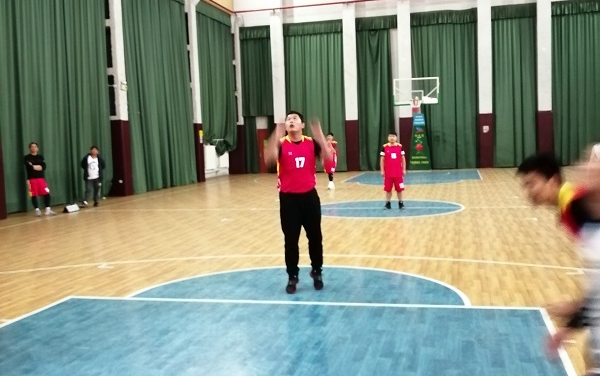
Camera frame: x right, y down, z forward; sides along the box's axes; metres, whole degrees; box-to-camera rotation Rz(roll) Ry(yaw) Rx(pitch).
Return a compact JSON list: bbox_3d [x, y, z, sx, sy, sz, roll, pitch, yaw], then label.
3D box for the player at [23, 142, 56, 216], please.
[{"bbox_3d":[-6.570,-0.227,15.130,0.600,1.830,0.450,-5,5,-34],"label":"player"}]

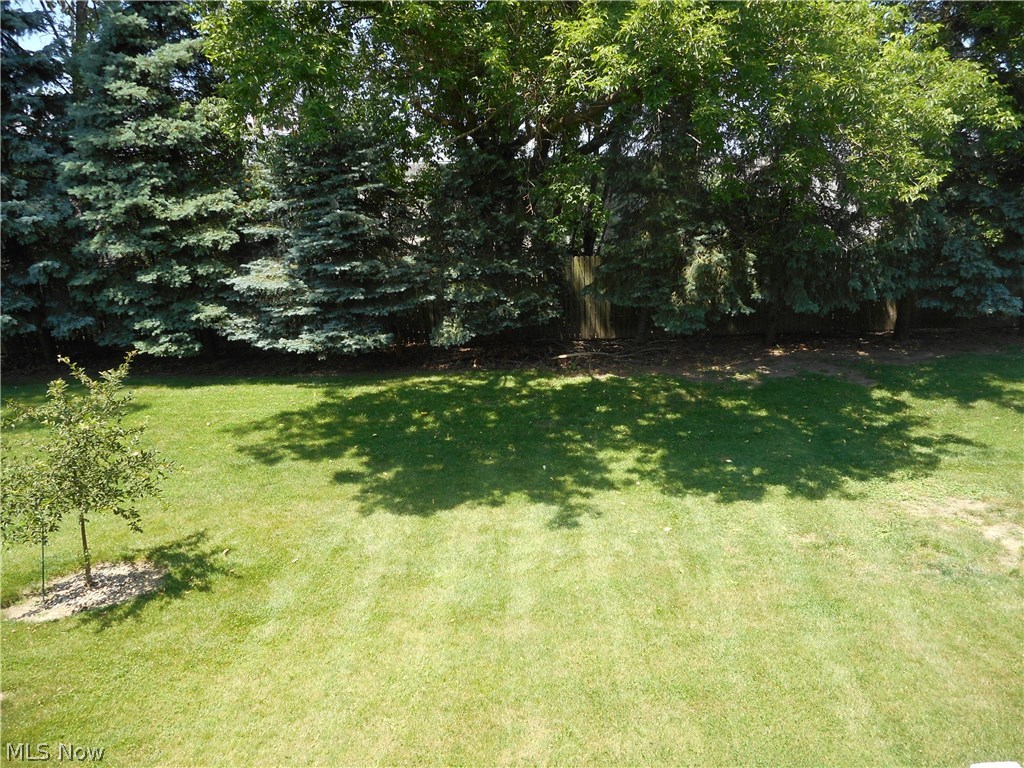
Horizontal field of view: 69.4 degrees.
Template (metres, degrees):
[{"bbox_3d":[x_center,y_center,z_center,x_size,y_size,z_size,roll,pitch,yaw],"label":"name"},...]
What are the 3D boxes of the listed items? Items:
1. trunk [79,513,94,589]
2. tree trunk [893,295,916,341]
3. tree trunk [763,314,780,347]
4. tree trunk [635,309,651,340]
[{"bbox_3d":[-3.730,1.450,6.467,0.055,0.691,0.055,0,15,0],"label":"trunk"},{"bbox_3d":[8.846,-1.484,16.592,0.400,1.007,0.400,0,15,0],"label":"tree trunk"},{"bbox_3d":[5.711,-1.193,16.182,0.280,0.662,0.280,0,15,0],"label":"tree trunk"},{"bbox_3d":[2.954,-1.340,16.674,0.250,0.686,0.250,0,15,0],"label":"tree trunk"}]

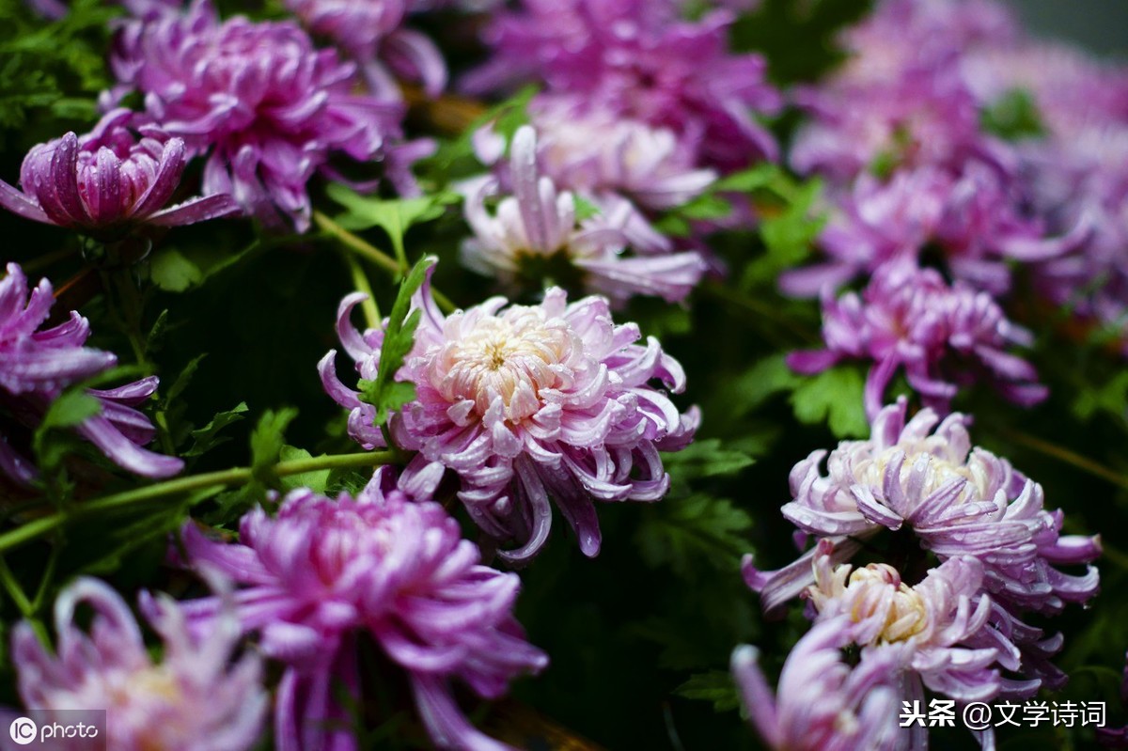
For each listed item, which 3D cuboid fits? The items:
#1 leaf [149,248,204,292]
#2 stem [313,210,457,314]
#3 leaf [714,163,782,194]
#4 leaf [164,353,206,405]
[{"bbox_3d":[-0.130,-0.035,0.790,0.016,0.013,0.008,0,18,0],"label":"leaf"},{"bbox_3d":[-0.059,-0.037,0.775,0.060,0.004,0.004,36,0,0],"label":"stem"},{"bbox_3d":[0.072,-0.077,0.920,0.027,0.009,0.020,0,22,0],"label":"leaf"},{"bbox_3d":[-0.120,0.001,0.745,0.006,0.021,0.008,38,9,-9],"label":"leaf"}]

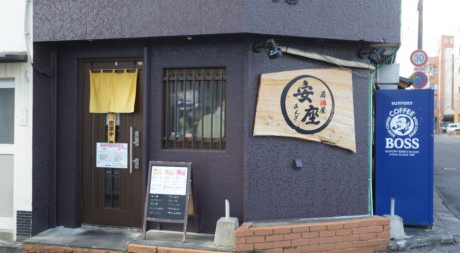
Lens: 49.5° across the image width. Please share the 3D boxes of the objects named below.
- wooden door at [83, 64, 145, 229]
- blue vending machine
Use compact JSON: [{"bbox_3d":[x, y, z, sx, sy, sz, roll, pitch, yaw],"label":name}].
[{"bbox_3d":[-1.427,0.199,6.045,0.866,2.026,0.090,0,1,14],"label":"wooden door"},{"bbox_3d":[2.405,0.420,7.067,0.725,1.820,1.050,0,1,12],"label":"blue vending machine"}]

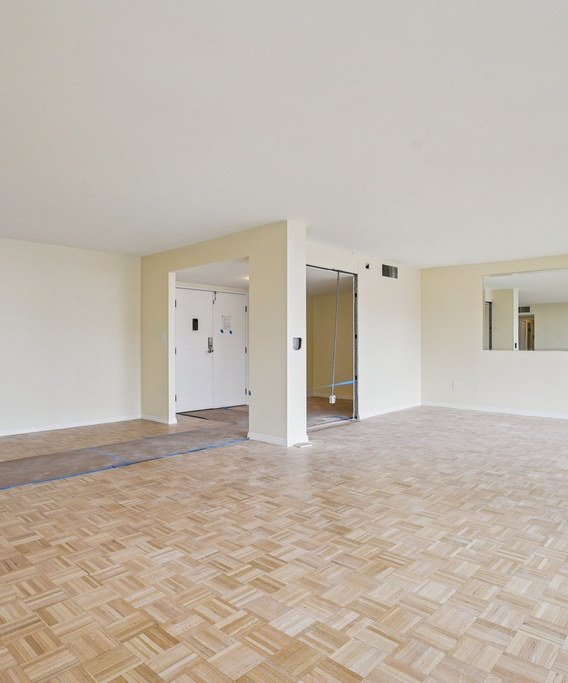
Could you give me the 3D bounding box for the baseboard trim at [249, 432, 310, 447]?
[{"bbox_3d":[-0.060,1.117,5.334,0.620,0.087,0.370,0,0,44],"label":"baseboard trim"}]

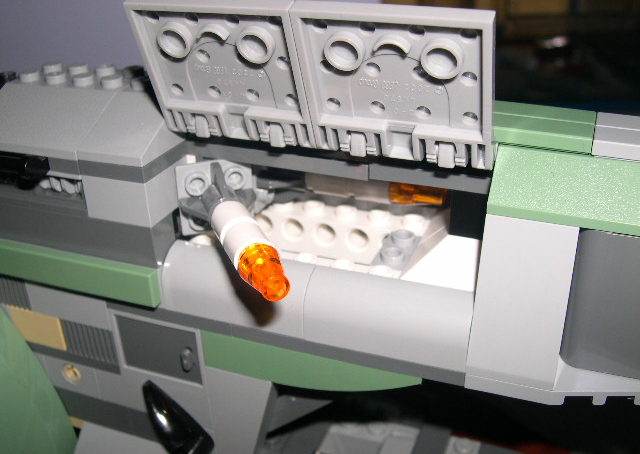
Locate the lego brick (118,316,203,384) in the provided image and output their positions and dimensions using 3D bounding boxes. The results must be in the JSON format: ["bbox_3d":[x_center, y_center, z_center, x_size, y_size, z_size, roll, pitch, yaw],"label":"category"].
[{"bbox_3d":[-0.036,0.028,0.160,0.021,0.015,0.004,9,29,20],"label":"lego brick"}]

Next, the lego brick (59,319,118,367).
[{"bbox_3d":[-0.053,0.025,0.170,0.016,0.010,0.008,9,29,20],"label":"lego brick"}]

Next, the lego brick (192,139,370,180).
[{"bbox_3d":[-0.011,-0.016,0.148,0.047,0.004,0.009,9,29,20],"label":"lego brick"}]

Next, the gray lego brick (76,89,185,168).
[{"bbox_3d":[-0.037,-0.022,0.145,0.016,0.010,0.024,9,29,19],"label":"gray lego brick"}]

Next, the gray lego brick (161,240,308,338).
[{"bbox_3d":[-0.015,0.011,0.150,0.032,0.013,0.016,9,29,20],"label":"gray lego brick"}]

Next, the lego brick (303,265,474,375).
[{"bbox_3d":[0.013,0.017,0.134,0.032,0.013,0.009,9,29,19],"label":"lego brick"}]

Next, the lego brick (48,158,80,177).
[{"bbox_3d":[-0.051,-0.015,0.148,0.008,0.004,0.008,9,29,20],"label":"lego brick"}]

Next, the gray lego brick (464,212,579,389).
[{"bbox_3d":[0.036,0.012,0.125,0.016,0.029,0.015,9,29,19],"label":"gray lego brick"}]

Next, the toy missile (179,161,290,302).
[{"bbox_3d":[-0.014,0.002,0.125,0.016,0.016,0.038,-12,29,-19],"label":"toy missile"}]

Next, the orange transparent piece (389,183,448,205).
[{"bbox_3d":[0.020,-0.008,0.145,0.011,0.008,0.008,9,29,20],"label":"orange transparent piece"}]

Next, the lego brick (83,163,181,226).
[{"bbox_3d":[-0.039,-0.009,0.148,0.016,0.010,0.016,9,29,19],"label":"lego brick"}]

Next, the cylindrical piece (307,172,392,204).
[{"bbox_3d":[0.007,-0.010,0.154,0.019,0.008,0.008,10,29,21],"label":"cylindrical piece"}]

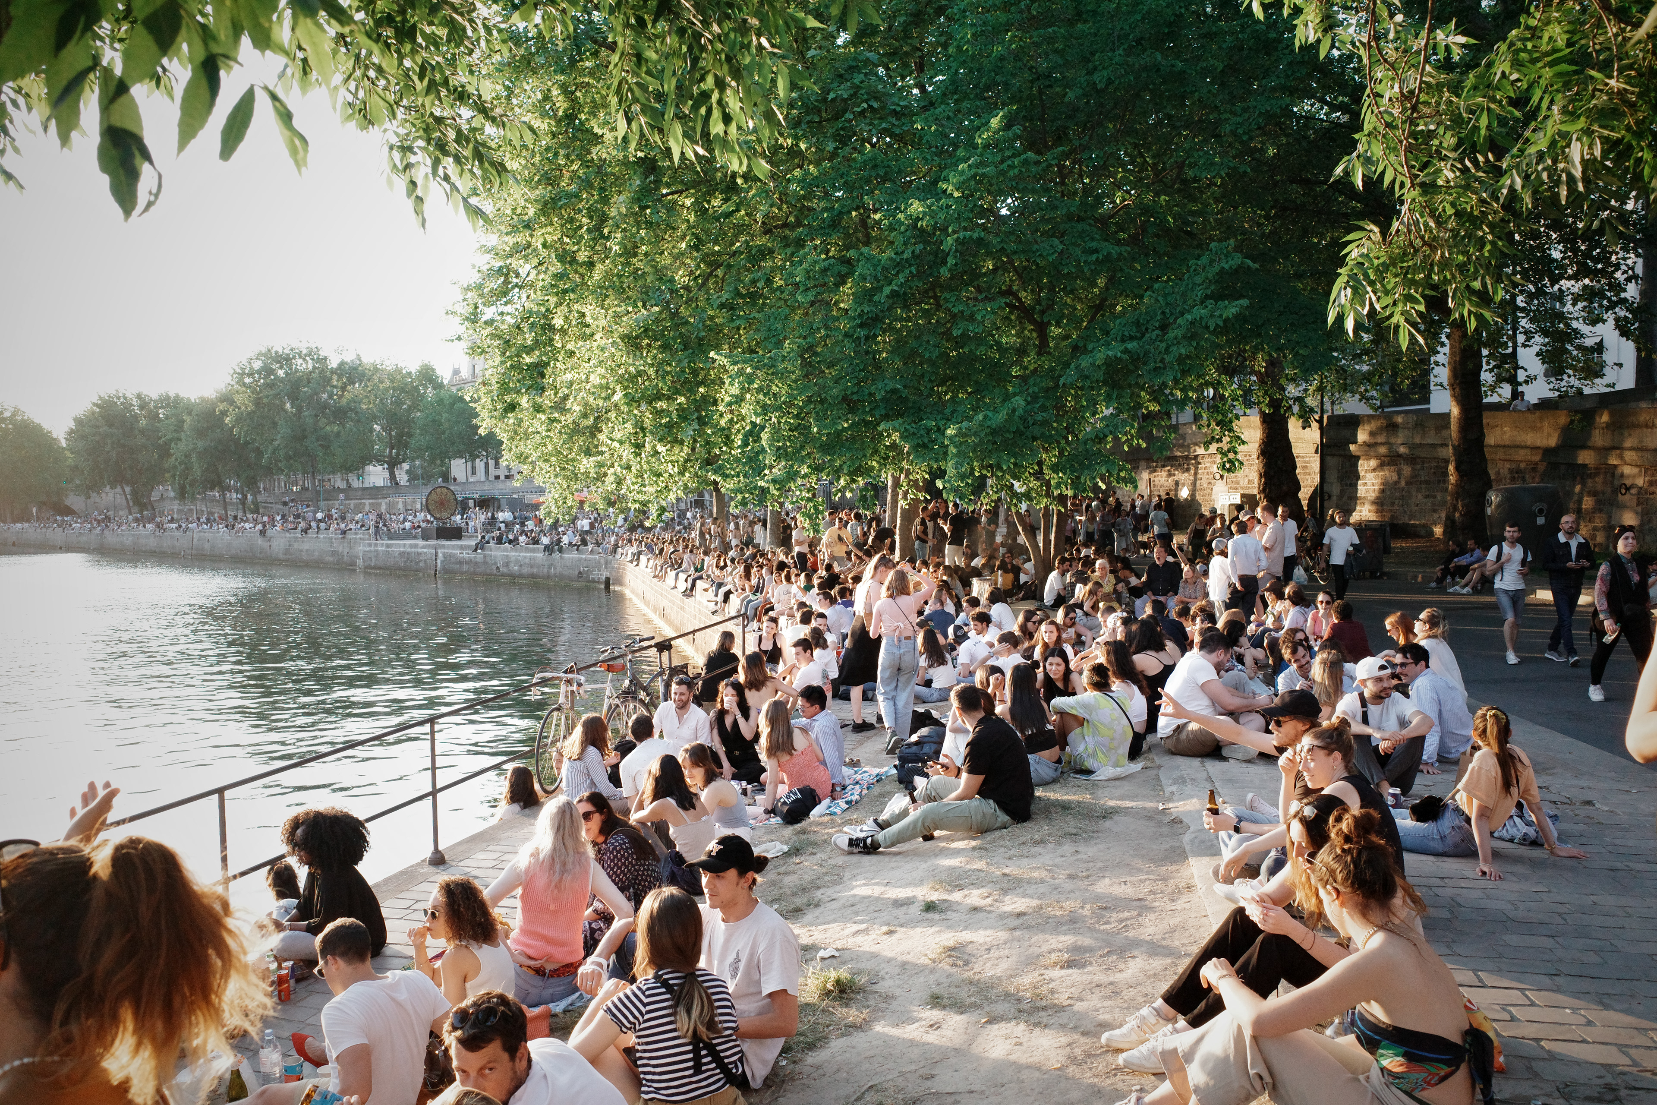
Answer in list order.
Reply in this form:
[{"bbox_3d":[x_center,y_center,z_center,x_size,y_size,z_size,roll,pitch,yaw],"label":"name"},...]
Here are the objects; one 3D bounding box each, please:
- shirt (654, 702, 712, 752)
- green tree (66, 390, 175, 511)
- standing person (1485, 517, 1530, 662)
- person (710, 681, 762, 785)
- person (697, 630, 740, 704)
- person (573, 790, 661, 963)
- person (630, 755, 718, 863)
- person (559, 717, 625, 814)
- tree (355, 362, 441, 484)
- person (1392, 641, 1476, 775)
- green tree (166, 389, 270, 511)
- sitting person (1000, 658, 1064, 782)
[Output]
[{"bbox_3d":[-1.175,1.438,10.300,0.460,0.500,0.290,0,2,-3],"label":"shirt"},{"bbox_3d":[-85.246,-11.371,155.000,13.000,15.888,12.500,0,2,0],"label":"green tree"},{"bbox_3d":[8.166,0.491,15.500,0.530,1.730,0.400,1,3,30],"label":"standing person"},{"bbox_3d":[-0.694,1.379,9.800,0.550,0.810,0.660,0,3,3],"label":"person"},{"bbox_3d":[-1.308,1.395,15.600,0.480,0.880,0.650,-1,3,6],"label":"person"},{"bbox_3d":[-1.018,1.564,6.200,0.630,0.810,0.500,-2,2,-30],"label":"person"},{"bbox_3d":[-1.046,1.660,8.300,0.640,0.760,0.480,2,4,44],"label":"person"},{"bbox_3d":[-1.739,1.574,9.700,0.720,0.731,0.500,-2,2,-44],"label":"person"},{"bbox_3d":[-41.876,-12.059,125.000,8.500,12.813,8.200,0,2,0],"label":"tree"},{"bbox_3d":[4.347,1.107,9.500,0.550,0.878,0.850,-2,2,-38],"label":"person"},{"bbox_3d":[-61.703,-9.798,130.000,10.000,12.800,9.500,-1,3,-17],"label":"green tree"},{"bbox_3d":[1.365,1.165,8.850,0.500,0.830,0.660,-2,3,-30],"label":"sitting person"}]

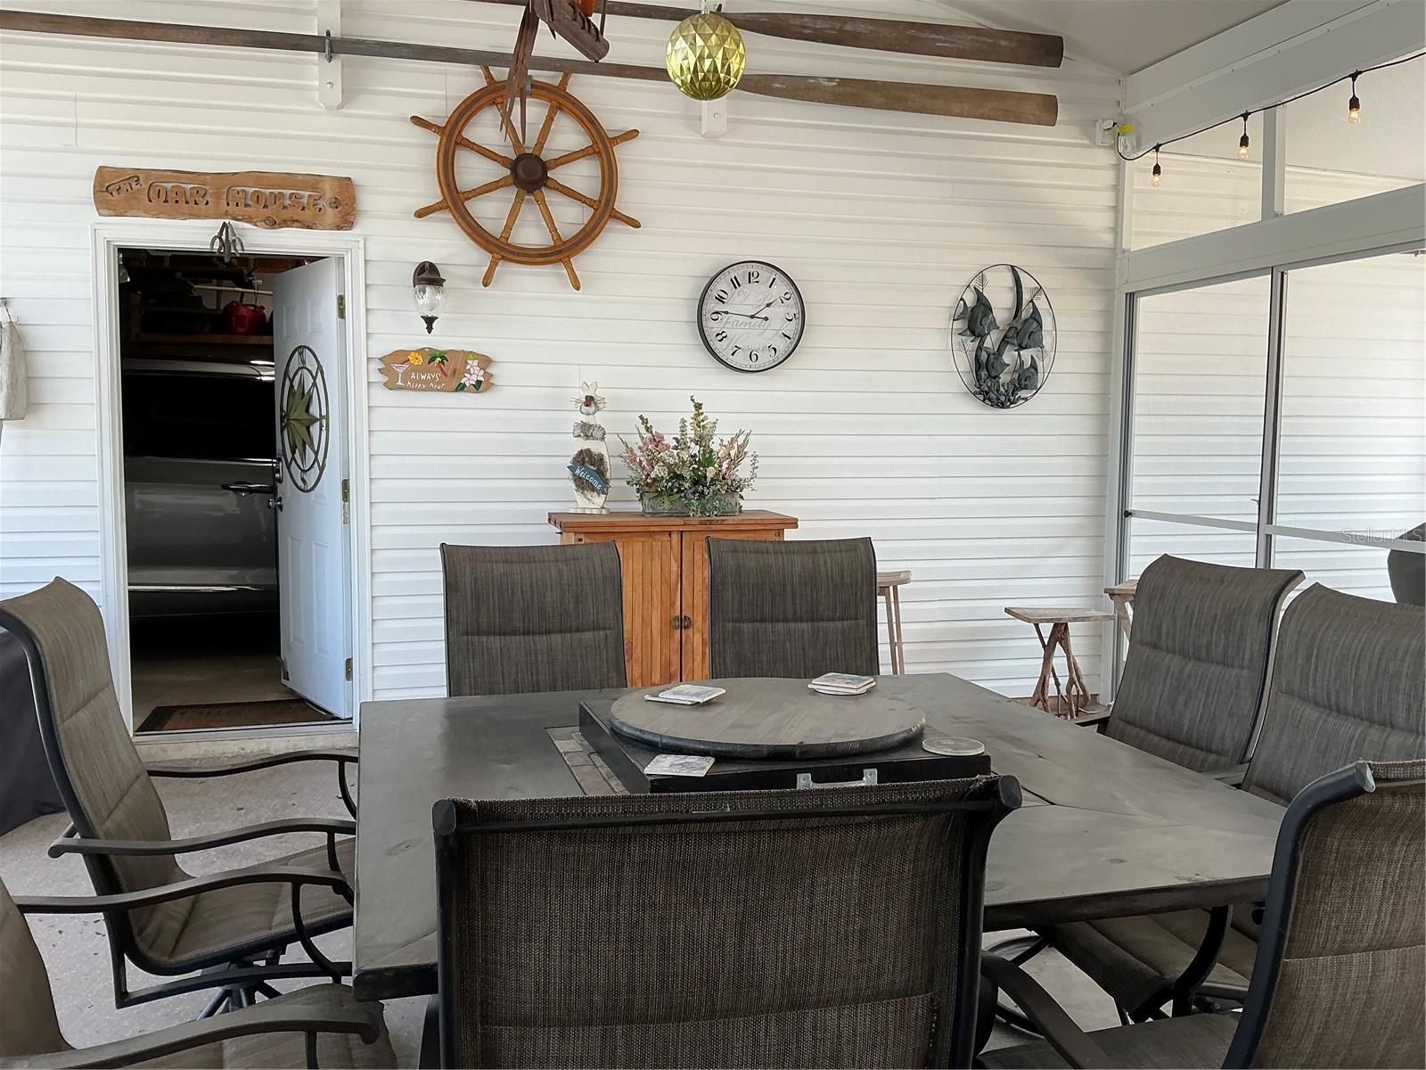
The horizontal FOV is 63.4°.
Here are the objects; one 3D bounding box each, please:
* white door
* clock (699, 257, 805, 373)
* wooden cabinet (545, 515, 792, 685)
[{"bbox_3d":[-1.892,-0.217,5.431,0.050,2.030,0.870,-3,6,-37],"label":"white door"},{"bbox_3d":[0.175,-0.994,5.251,0.506,0.506,0.055,-1,5,-13],"label":"clock"},{"bbox_3d":[-0.183,0.433,5.049,1.000,1.035,0.500,-1,5,-13],"label":"wooden cabinet"}]

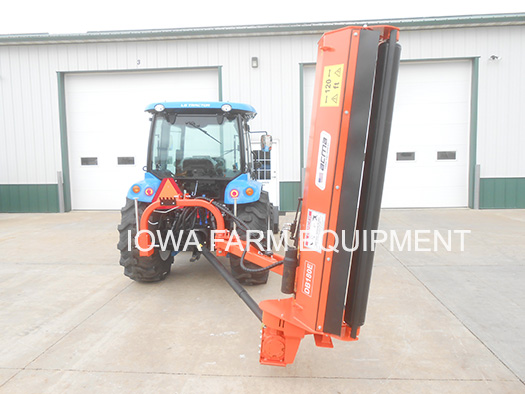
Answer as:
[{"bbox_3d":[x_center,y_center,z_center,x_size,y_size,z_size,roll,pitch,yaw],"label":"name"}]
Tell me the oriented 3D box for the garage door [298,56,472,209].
[{"bbox_3d":[3.681,-1.771,11.747,4.880,4.260,0.100,-1,5,4],"label":"garage door"}]

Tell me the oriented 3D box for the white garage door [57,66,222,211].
[{"bbox_3d":[-3.697,-1.716,12.193,5.100,4.310,0.200,-1,5,4],"label":"white garage door"}]

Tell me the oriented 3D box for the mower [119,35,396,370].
[{"bbox_3d":[-0.181,-0.031,3.310,2.300,2.240,1.500,0,5,7],"label":"mower"}]

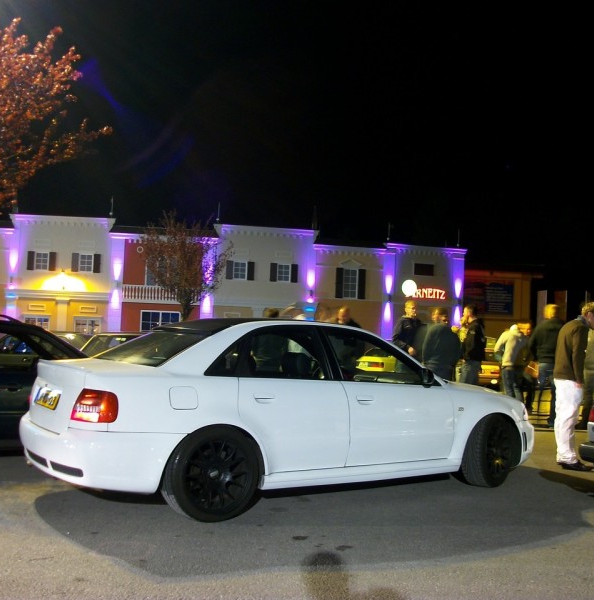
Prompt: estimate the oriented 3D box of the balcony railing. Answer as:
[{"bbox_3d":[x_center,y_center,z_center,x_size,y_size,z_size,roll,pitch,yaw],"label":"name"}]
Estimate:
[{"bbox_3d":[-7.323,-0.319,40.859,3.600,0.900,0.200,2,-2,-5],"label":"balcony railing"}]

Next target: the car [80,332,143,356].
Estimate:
[{"bbox_3d":[-3.300,1.380,16.300,1.700,1.400,4.250,1,-2,37],"label":"car"}]

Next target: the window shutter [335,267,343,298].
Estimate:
[{"bbox_3d":[2.266,-0.890,41.898,0.400,1.610,0.060,2,-2,-5],"label":"window shutter"}]

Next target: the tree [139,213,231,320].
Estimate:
[{"bbox_3d":[-3.975,-0.308,27.918,3.300,5.700,3.300,2,-2,-5],"label":"tree"}]

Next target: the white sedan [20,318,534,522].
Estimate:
[{"bbox_3d":[0.098,0.853,6.668,4.480,1.380,1.760,3,-2,-31],"label":"white sedan"}]

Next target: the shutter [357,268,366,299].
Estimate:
[{"bbox_3d":[3.464,-0.845,42.003,0.400,1.610,0.060,2,-2,-5],"label":"shutter"}]

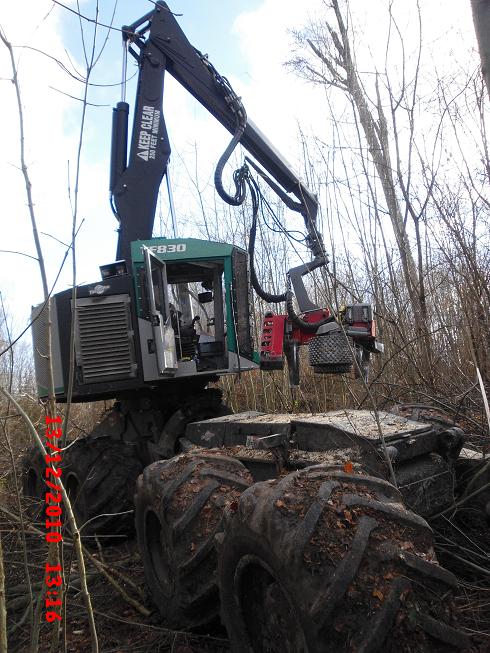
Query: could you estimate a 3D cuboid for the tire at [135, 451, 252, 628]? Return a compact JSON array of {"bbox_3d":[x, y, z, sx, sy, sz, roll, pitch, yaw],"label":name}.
[{"bbox_3d":[-0.405,1.816,4.583,0.780,1.430,1.430,-6,-9,-28],"label":"tire"}]

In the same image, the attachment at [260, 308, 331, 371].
[{"bbox_3d":[0.812,0.225,8.500,1.120,0.950,0.800,-9,-11,12],"label":"attachment"}]

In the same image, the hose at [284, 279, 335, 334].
[{"bbox_3d":[1.019,-0.300,8.350,0.760,0.780,0.300,-9,-11,12],"label":"hose"}]

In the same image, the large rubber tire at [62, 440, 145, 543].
[{"bbox_3d":[-1.896,2.185,7.031,0.780,1.430,1.430,-6,-9,-36],"label":"large rubber tire"}]

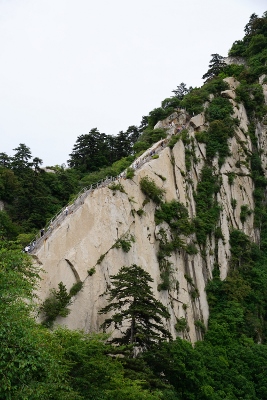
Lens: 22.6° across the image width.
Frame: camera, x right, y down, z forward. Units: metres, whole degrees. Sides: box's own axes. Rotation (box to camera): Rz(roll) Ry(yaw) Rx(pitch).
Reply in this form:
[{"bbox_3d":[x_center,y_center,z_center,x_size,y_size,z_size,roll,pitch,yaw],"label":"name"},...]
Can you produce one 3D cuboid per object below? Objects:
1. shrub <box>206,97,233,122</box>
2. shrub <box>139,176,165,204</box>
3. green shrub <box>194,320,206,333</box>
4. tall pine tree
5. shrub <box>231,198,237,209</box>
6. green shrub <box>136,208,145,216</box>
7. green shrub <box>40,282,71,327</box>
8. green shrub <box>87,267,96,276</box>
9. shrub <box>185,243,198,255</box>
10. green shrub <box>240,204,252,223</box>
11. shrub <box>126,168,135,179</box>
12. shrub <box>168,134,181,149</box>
[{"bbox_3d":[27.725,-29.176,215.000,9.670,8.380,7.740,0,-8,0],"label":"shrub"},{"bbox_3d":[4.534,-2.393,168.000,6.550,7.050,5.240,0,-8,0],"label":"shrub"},{"bbox_3d":[15.572,29.401,155.000,2.790,2.790,2.230,0,-8,0],"label":"green shrub"},{"bbox_3d":[0.138,14.968,92.000,9.930,12.140,9.440,0,-8,0],"label":"tall pine tree"},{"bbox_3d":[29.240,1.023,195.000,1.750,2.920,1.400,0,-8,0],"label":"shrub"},{"bbox_3d":[1.700,3.036,162.000,1.940,1.940,1.550,0,-8,0],"label":"green shrub"},{"bbox_3d":[-14.386,19.458,123.000,5.530,8.480,4.430,0,-8,0],"label":"green shrub"},{"bbox_3d":[-8.502,14.474,135.000,2.020,2.020,1.620,0,-8,0],"label":"green shrub"},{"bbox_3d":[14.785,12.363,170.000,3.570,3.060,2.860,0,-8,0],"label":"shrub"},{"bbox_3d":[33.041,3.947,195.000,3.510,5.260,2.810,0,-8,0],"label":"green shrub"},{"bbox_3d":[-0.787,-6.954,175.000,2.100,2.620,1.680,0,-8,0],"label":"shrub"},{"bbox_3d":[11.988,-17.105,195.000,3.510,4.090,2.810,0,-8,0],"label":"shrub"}]

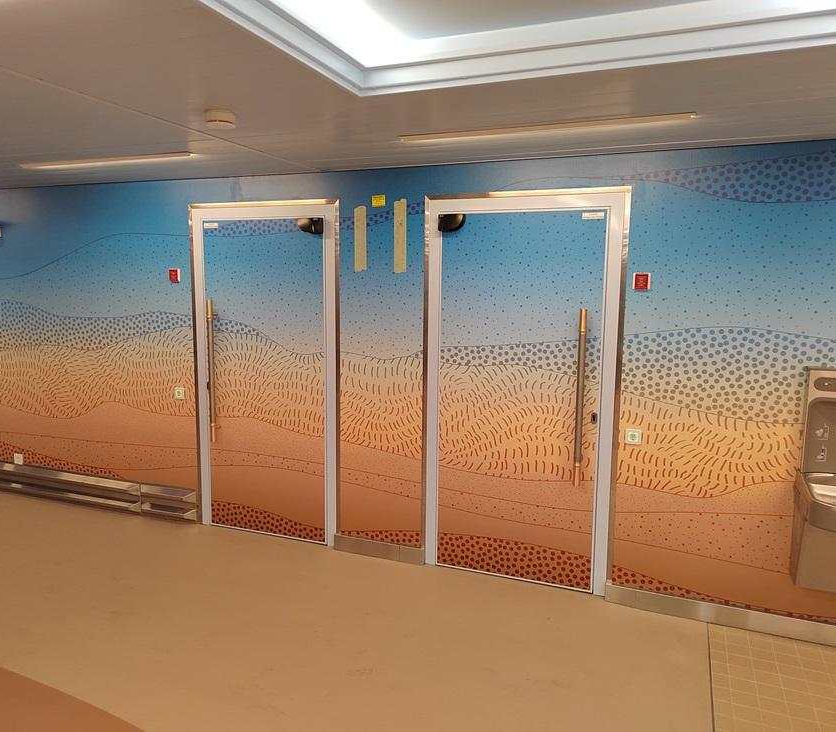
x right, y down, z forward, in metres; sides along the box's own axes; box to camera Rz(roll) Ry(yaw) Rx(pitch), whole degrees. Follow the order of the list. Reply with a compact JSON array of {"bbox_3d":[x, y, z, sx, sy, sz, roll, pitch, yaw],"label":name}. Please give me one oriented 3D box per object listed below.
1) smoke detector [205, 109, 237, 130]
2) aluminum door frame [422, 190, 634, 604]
[{"bbox_3d":[-0.778,-0.973,2.566,0.110,0.048,0.110,4,8,22],"label":"smoke detector"},{"bbox_3d":[0.549,0.145,3.578,1.100,2.160,0.100,4,8,22],"label":"aluminum door frame"}]

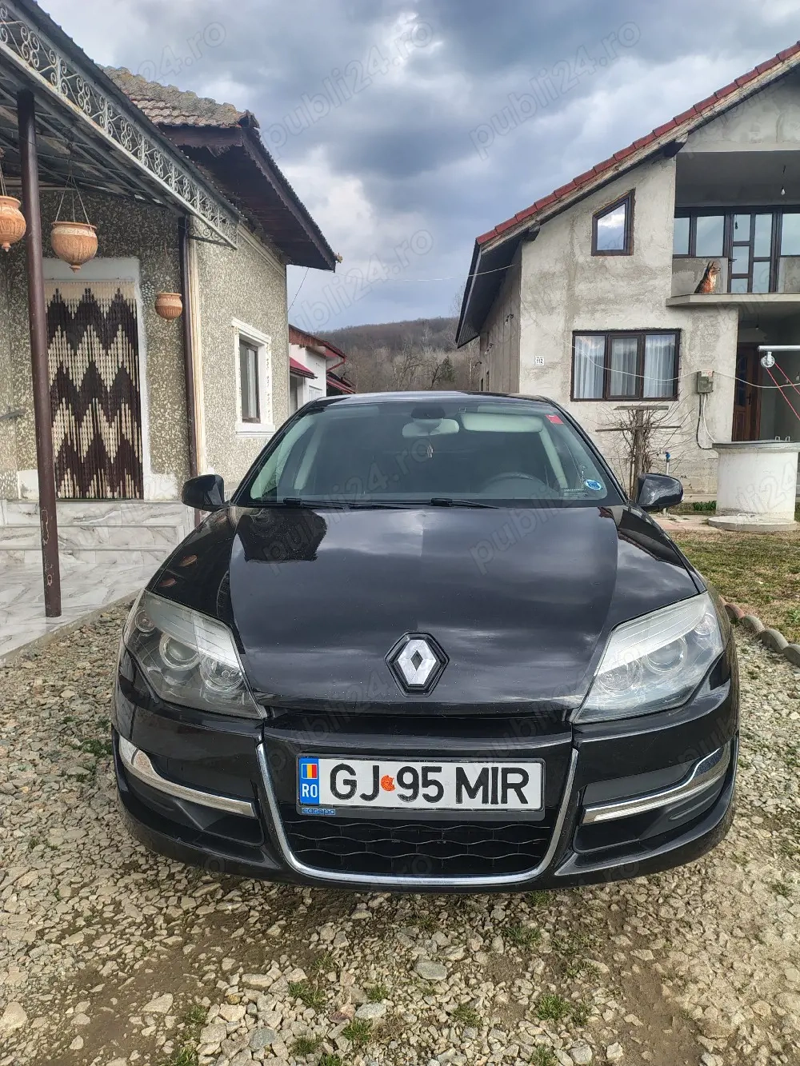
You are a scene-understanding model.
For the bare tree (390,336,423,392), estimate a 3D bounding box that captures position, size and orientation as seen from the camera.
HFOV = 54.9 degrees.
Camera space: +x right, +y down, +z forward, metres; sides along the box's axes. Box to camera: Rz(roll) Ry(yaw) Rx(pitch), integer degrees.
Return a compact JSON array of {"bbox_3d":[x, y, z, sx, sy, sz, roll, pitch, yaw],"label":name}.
[{"bbox_3d":[0.506,-10.619,55.000,2.500,7.200,2.500,-1,7,0],"label":"bare tree"}]

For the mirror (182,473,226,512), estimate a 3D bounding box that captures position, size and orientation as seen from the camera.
[{"bbox_3d":[-0.825,-0.167,3.250,0.210,0.160,0.140,0,7,3],"label":"mirror"}]

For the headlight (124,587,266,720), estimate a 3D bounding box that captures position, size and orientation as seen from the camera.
[{"bbox_3d":[-0.532,0.289,2.008,0.490,0.220,0.450,1,7,11],"label":"headlight"}]

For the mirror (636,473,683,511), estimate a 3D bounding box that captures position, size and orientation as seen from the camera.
[{"bbox_3d":[1.058,-0.166,3.160,0.210,0.160,0.140,0,7,3],"label":"mirror"}]

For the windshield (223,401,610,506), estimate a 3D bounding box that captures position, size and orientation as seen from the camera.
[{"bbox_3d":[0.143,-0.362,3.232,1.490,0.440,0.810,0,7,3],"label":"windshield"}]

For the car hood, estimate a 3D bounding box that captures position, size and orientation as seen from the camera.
[{"bbox_3d":[0.085,0.130,2.265,1.480,0.370,1.270,0,7,3],"label":"car hood"}]

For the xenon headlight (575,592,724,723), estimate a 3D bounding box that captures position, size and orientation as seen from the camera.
[{"bbox_3d":[0.666,0.292,1.937,0.490,0.220,0.450,-1,7,-5],"label":"xenon headlight"}]

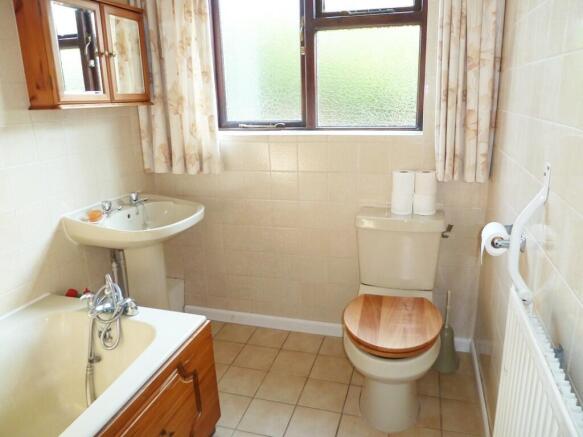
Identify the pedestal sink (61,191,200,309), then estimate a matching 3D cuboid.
[{"bbox_3d":[-0.675,0.347,2.050,0.500,0.825,0.540,3,17,16],"label":"pedestal sink"}]

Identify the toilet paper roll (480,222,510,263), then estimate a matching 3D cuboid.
[{"bbox_3d":[0.691,0.073,1.438,0.090,0.090,0.102,3,17,16],"label":"toilet paper roll"}]

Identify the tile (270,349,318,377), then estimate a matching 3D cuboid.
[{"bbox_3d":[0.010,0.732,2.130,0.200,0.010,0.199,3,17,16],"label":"tile"}]

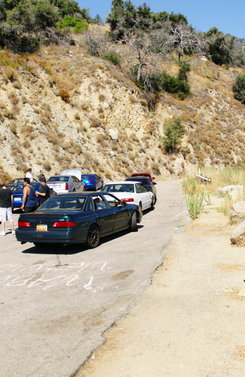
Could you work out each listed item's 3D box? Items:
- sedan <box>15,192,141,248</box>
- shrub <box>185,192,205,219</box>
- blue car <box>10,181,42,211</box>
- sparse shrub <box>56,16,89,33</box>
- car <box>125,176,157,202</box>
[{"bbox_3d":[-1.020,0.800,12.760,1.810,1.390,4.880,0,4,24],"label":"sedan"},{"bbox_3d":[2.686,0.648,15.700,0.760,0.970,0.680,0,3,10],"label":"shrub"},{"bbox_3d":[-4.620,0.320,22.200,1.720,1.380,4.350,-1,4,10],"label":"blue car"},{"bbox_3d":[-6.843,-22.376,58.000,4.300,2.400,3.500,-1,3,-7],"label":"sparse shrub"},{"bbox_3d":[0.250,0.330,18.100,1.690,1.330,4.450,0,4,15],"label":"car"}]

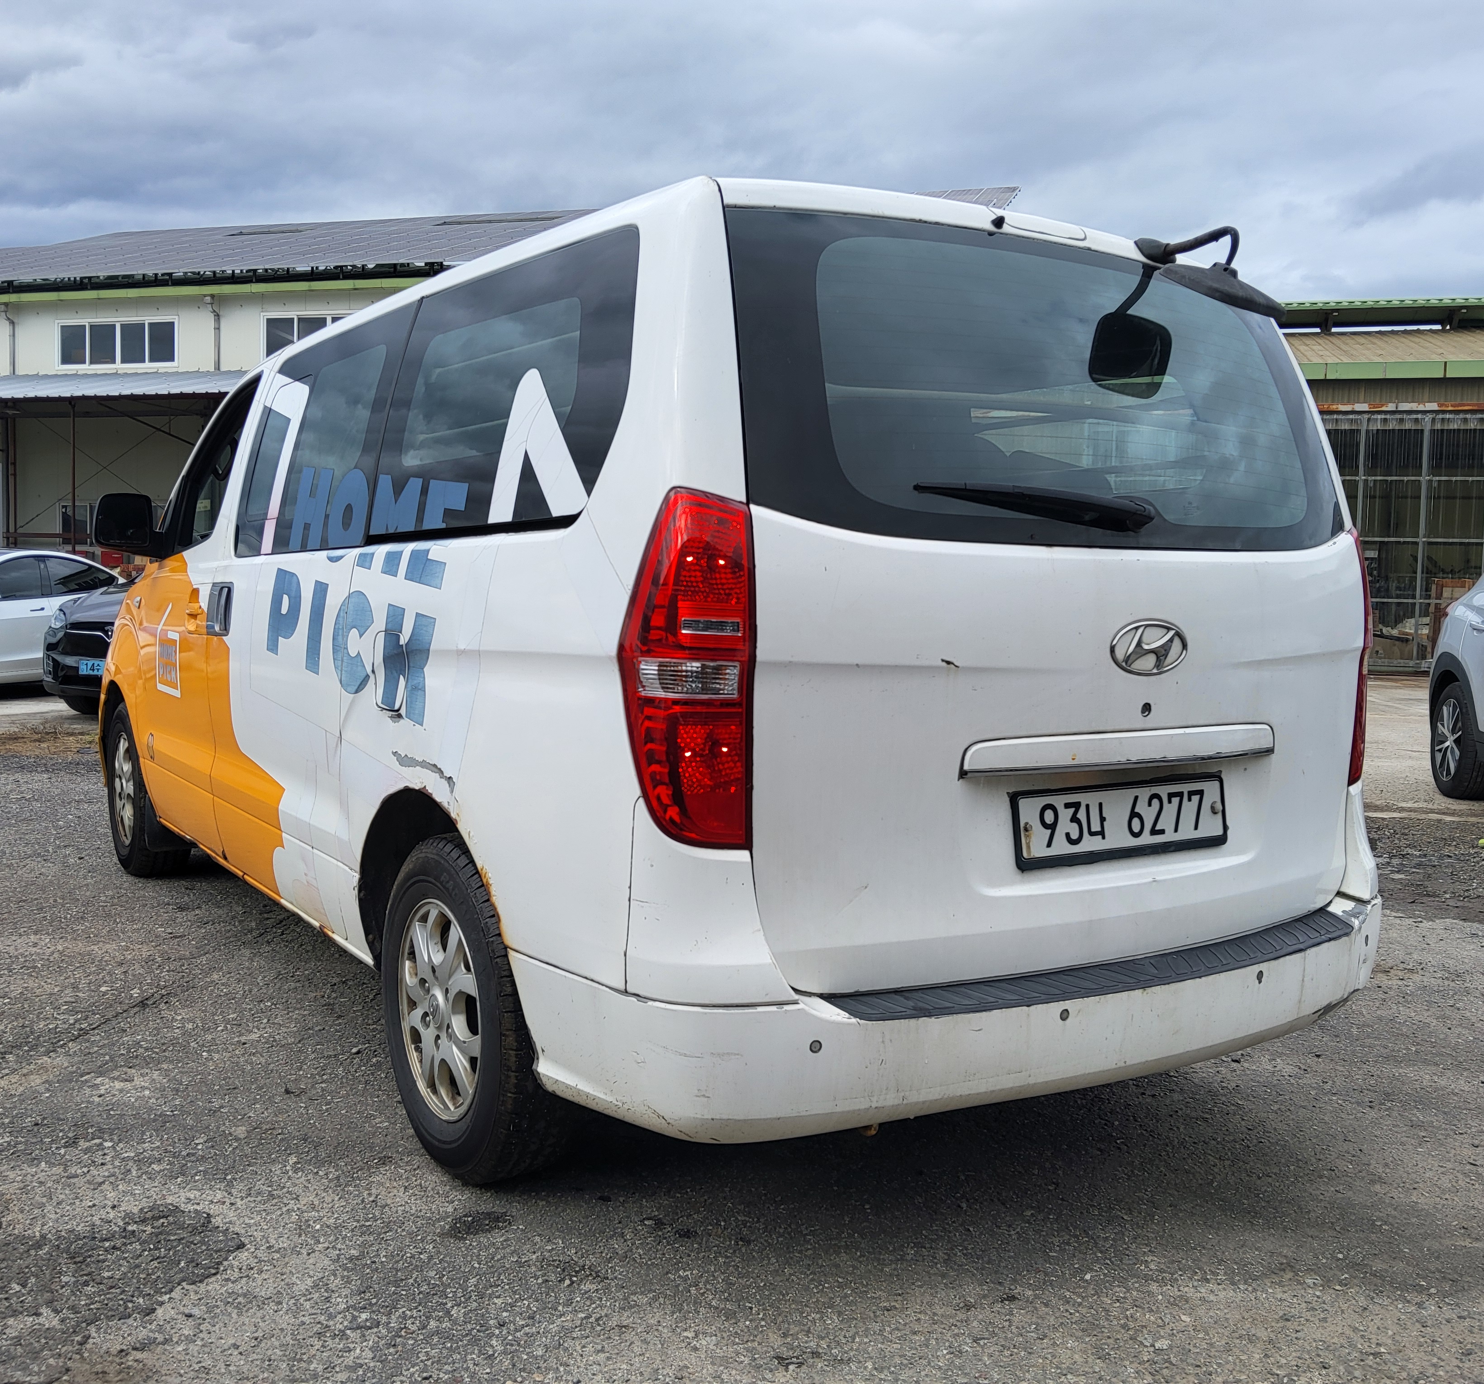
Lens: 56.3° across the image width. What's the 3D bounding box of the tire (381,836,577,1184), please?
[{"bbox_3d":[-0.507,0.607,2.721,0.222,0.706,0.706,-1,5,-33],"label":"tire"}]

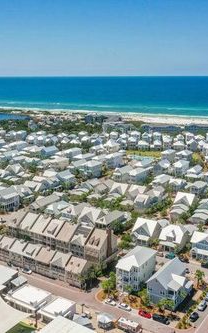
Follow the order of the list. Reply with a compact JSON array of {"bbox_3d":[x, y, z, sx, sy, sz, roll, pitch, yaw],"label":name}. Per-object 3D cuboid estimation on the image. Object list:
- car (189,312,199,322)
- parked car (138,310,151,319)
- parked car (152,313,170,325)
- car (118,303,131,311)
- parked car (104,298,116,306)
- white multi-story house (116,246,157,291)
[{"bbox_3d":[31.460,52.100,134.730,1.880,1.600,4.500,9,16,35],"label":"car"},{"bbox_3d":[14.420,51.890,136.300,4.600,1.420,1.850,7,15,29],"label":"parked car"},{"bbox_3d":[20.222,53.955,137.289,5.500,1.850,1.980,8,15,30],"label":"parked car"},{"bbox_3d":[7.440,50.910,140.530,4.750,1.450,1.840,7,15,29],"label":"car"},{"bbox_3d":[2.483,51.685,147.727,4.450,1.600,1.850,8,15,30],"label":"parked car"},{"bbox_3d":[13.635,42.382,164.456,9.290,11.960,21.740,8,16,32],"label":"white multi-story house"}]

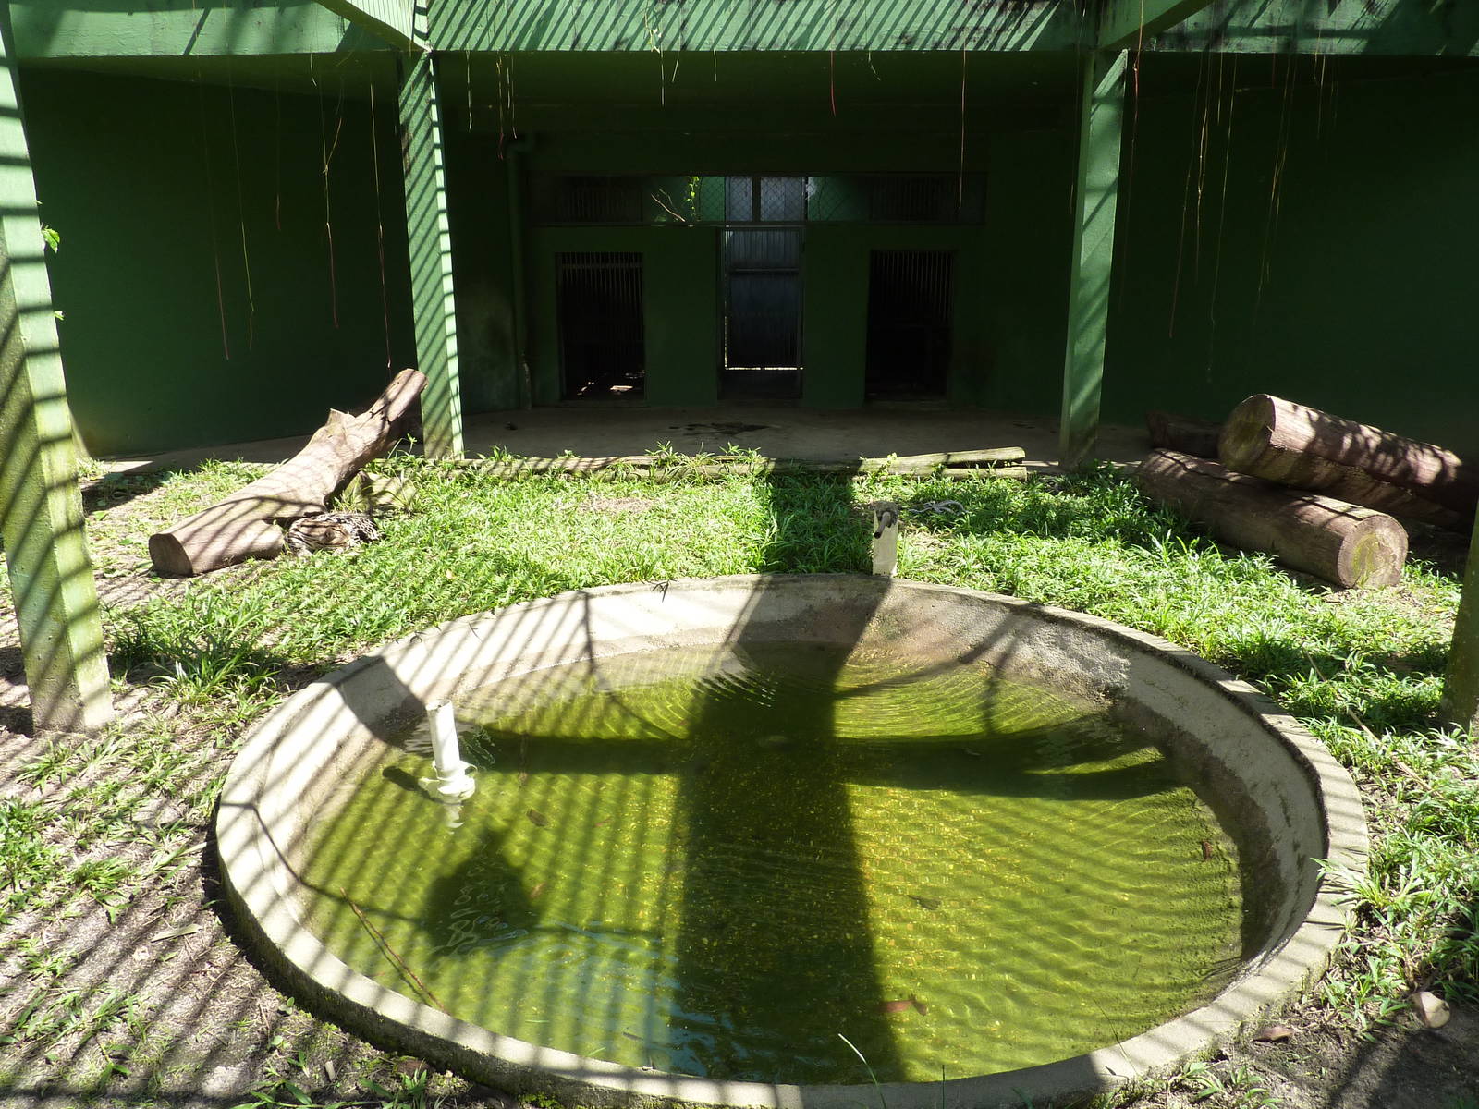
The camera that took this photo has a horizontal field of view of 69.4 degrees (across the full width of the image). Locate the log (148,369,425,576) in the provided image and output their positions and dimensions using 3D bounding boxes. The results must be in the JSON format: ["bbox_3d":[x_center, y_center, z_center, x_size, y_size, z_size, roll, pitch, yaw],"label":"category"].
[{"bbox_3d":[-2.856,-0.675,7.256,0.470,0.450,3.045,2,27,10],"label":"log"}]

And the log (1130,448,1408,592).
[{"bbox_3d":[3.125,-0.259,6.523,0.403,0.403,2.034,-2,15,-9],"label":"log"}]

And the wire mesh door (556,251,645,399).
[{"bbox_3d":[-1.703,-2.795,13.118,1.064,1.764,0.080,-1,15,-2],"label":"wire mesh door"}]

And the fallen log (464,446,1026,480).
[{"bbox_3d":[0.050,-0.791,9.252,4.876,0.240,0.260,0,15,0],"label":"fallen log"}]

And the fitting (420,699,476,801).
[{"bbox_3d":[-1.067,0.716,3.906,0.190,0.340,0.190,0,15,0],"label":"fitting"}]

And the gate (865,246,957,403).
[{"bbox_3d":[2.077,-2.787,13.019,1.070,1.778,0.080,-1,15,-2],"label":"gate"}]

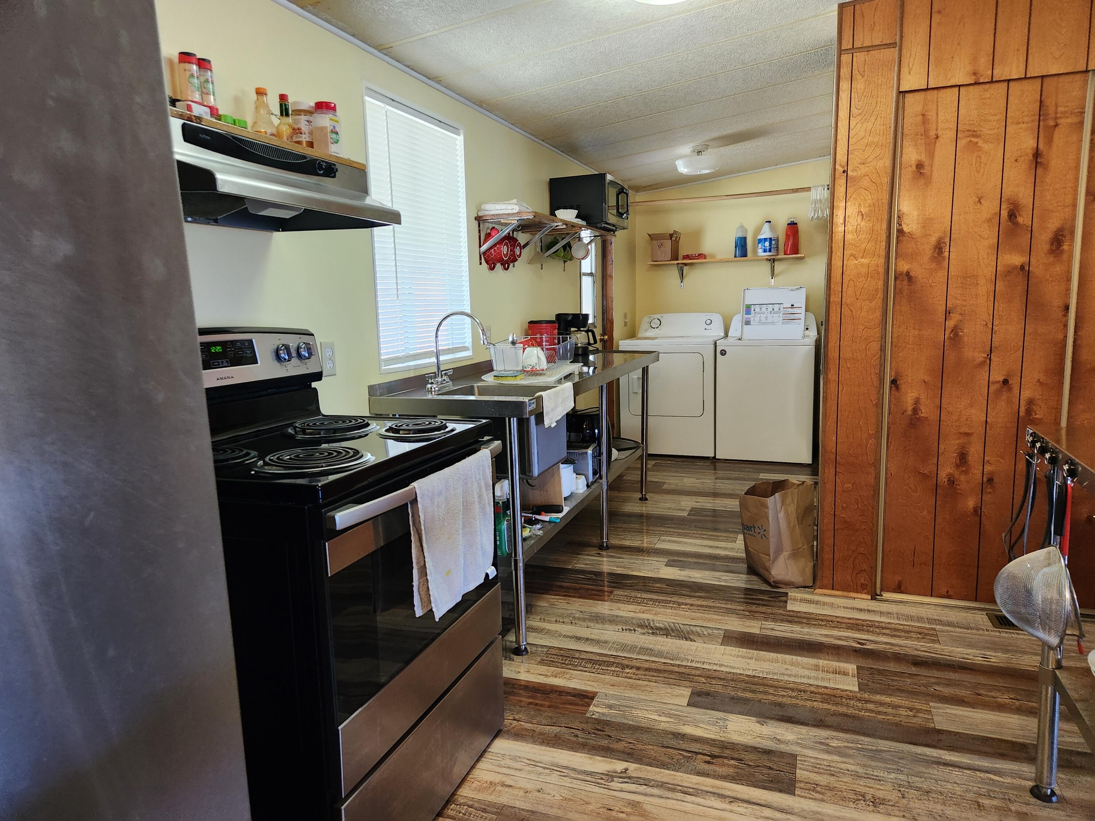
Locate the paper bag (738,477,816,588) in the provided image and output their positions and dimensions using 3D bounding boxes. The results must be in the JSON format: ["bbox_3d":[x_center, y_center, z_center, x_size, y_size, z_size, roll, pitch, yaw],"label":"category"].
[{"bbox_3d":[1.030,0.537,3.257,0.262,0.396,0.188,-7,10,-33],"label":"paper bag"}]

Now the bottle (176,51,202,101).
[{"bbox_3d":[-0.806,-0.746,1.643,0.043,0.117,0.043,1,9,19],"label":"bottle"}]

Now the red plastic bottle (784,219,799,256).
[{"bbox_3d":[2.006,-1.422,5.974,0.118,0.295,0.105,1,9,19],"label":"red plastic bottle"}]

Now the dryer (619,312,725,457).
[{"bbox_3d":[1.040,-0.233,5.940,0.735,1.097,0.713,2,9,20],"label":"dryer"}]

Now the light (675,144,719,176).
[{"bbox_3d":[0.988,-1.640,4.785,0.297,0.178,0.297,2,9,20],"label":"light"}]

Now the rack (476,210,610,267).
[{"bbox_3d":[0.046,-0.898,3.991,0.297,0.223,1.426,2,9,20],"label":"rack"}]

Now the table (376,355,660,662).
[{"bbox_3d":[0.026,0.231,3.553,0.609,0.955,2.128,2,9,20],"label":"table"}]

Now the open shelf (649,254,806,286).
[{"bbox_3d":[1.513,-1.174,6.194,1.285,0.229,0.250,1,9,19],"label":"open shelf"}]

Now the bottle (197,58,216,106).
[{"bbox_3d":[-0.791,-0.752,1.685,0.043,0.117,0.043,1,9,19],"label":"bottle"}]

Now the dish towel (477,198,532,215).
[{"bbox_3d":[-0.195,-0.963,3.489,0.208,0.064,0.190,1,9,19],"label":"dish towel"}]

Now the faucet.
[{"bbox_3d":[-0.343,-0.227,2.787,0.228,0.303,0.178,1,9,19],"label":"faucet"}]

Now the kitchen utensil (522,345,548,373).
[{"bbox_3d":[-0.051,-0.221,3.116,0.114,0.104,0.114,-2,9,0],"label":"kitchen utensil"}]

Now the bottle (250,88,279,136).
[{"bbox_3d":[-0.707,-0.725,1.818,0.064,0.157,0.064,1,9,19],"label":"bottle"}]

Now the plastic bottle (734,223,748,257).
[{"bbox_3d":[1.581,-1.386,5.930,0.104,0.269,0.094,2,9,20],"label":"plastic bottle"}]

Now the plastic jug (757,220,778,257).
[{"bbox_3d":[1.827,-1.427,6.037,0.165,0.292,0.120,4,10,31],"label":"plastic jug"}]

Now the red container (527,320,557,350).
[{"bbox_3d":[-0.020,-0.372,3.903,0.166,0.213,0.166,2,9,20],"label":"red container"}]

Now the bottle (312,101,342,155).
[{"bbox_3d":[-0.590,-0.746,1.946,0.058,0.155,0.062,1,9,19],"label":"bottle"}]

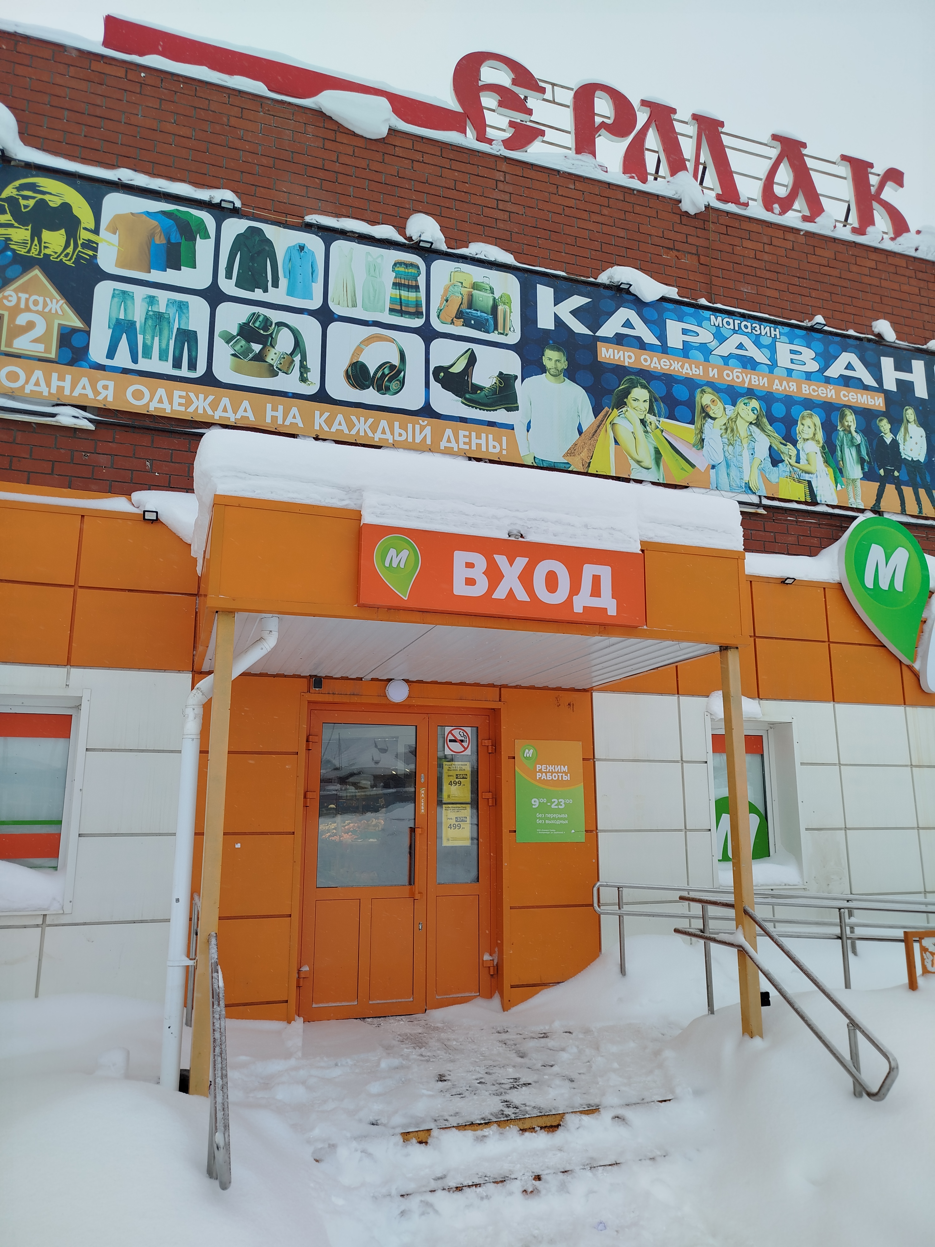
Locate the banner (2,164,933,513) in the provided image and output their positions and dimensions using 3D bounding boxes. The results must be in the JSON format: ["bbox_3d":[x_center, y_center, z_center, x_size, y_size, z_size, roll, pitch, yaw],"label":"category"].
[{"bbox_3d":[0.860,-2.175,7.449,9.269,1.817,0.050,4,-13,-18],"label":"banner"}]

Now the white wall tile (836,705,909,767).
[{"bbox_3d":[3.570,0.983,7.622,0.773,0.524,0.035,4,-13,-18],"label":"white wall tile"}]

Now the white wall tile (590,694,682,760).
[{"bbox_3d":[1.352,0.828,6.898,0.740,0.518,0.040,4,-13,-18],"label":"white wall tile"}]

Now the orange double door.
[{"bbox_3d":[-0.484,1.680,6.238,1.462,2.145,0.100,4,-13,-18],"label":"orange double door"}]

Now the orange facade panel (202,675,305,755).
[{"bbox_3d":[-1.504,0.627,5.970,0.779,0.518,0.040,4,-13,-18],"label":"orange facade panel"}]

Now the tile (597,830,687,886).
[{"bbox_3d":[1.350,1.870,6.659,0.760,0.516,0.035,4,-13,-18],"label":"tile"}]

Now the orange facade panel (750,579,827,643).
[{"bbox_3d":[2.827,-0.095,7.593,0.768,0.476,0.035,4,-13,-18],"label":"orange facade panel"}]

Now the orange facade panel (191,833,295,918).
[{"bbox_3d":[-1.527,1.673,5.737,0.733,0.520,0.030,4,-13,-18],"label":"orange facade panel"}]

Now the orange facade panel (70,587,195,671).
[{"bbox_3d":[-2.243,0.050,5.840,0.761,0.515,0.040,4,-13,-18],"label":"orange facade panel"}]

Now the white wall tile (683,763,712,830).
[{"bbox_3d":[1.838,1.388,6.956,0.223,0.521,0.030,4,-13,-18],"label":"white wall tile"}]

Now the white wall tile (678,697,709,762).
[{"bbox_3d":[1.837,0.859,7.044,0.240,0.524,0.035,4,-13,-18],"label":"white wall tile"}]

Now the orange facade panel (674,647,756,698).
[{"bbox_3d":[2.085,0.355,7.247,0.763,0.515,0.040,4,-13,-18],"label":"orange facade panel"}]

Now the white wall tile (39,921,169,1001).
[{"bbox_3d":[-2.232,2.135,5.353,0.745,0.518,0.035,4,-13,-18],"label":"white wall tile"}]

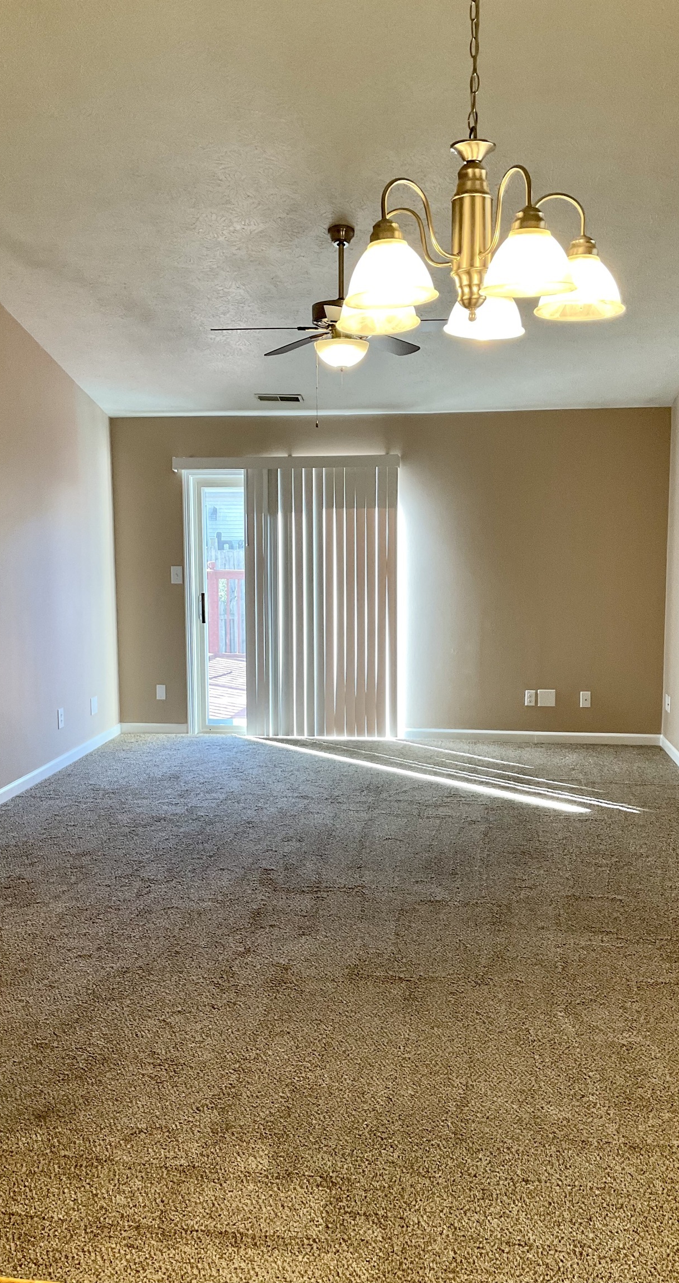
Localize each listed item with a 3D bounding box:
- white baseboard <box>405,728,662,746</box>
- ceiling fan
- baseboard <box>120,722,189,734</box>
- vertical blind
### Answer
[{"bbox_3d":[1.430,0.717,8.031,1.903,0.082,0.015,1,6,7],"label":"white baseboard"},{"bbox_3d":[0.005,-1.694,5.268,1.300,0.700,1.260,1,6,7],"label":"ceiling fan"},{"bbox_3d":[-1.450,0.682,8.387,0.548,0.082,0.015,1,6,7],"label":"baseboard"},{"bbox_3d":[-0.132,-0.302,8.046,1.151,2.045,0.090,1,6,7],"label":"vertical blind"}]

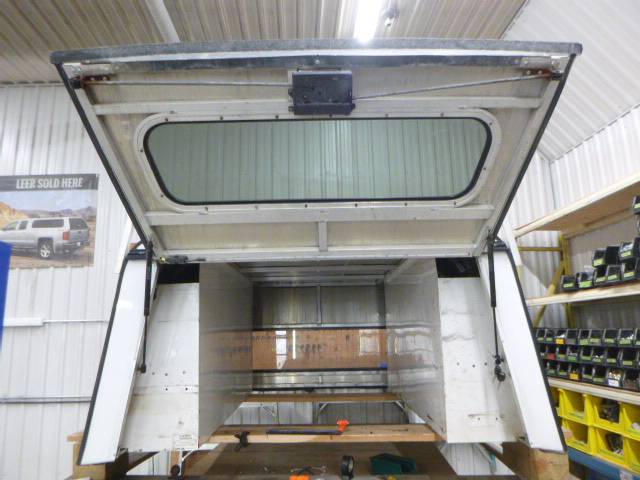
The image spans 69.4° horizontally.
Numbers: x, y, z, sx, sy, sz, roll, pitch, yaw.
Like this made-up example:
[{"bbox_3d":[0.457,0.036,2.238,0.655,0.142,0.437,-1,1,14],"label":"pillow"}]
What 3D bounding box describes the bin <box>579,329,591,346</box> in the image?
[{"bbox_3d":[2.014,0.690,3.284,0.275,0.127,0.137,-1,-11,-3],"label":"bin"}]

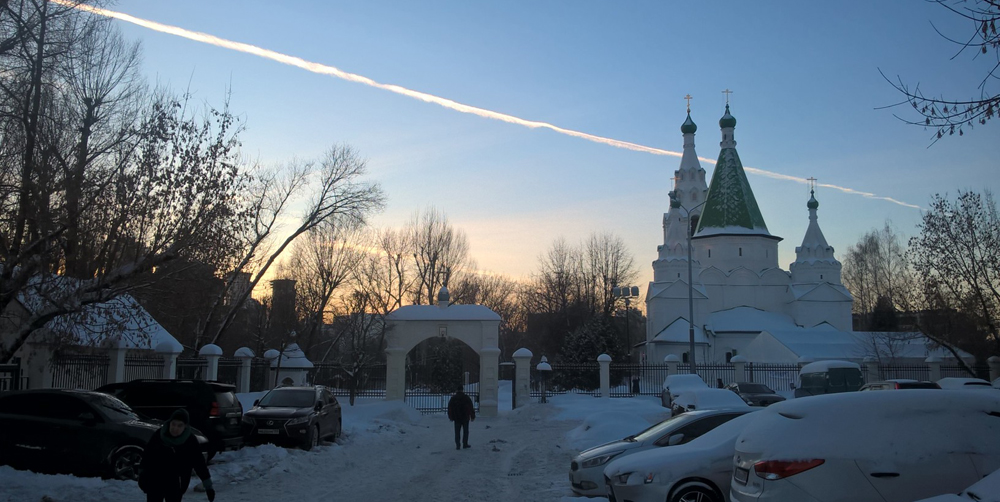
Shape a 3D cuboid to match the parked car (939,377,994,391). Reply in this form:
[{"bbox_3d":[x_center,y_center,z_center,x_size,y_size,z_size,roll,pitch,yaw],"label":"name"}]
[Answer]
[{"bbox_3d":[22.200,7.068,39.000,1.780,1.620,4.400,0,-9,0],"label":"parked car"}]

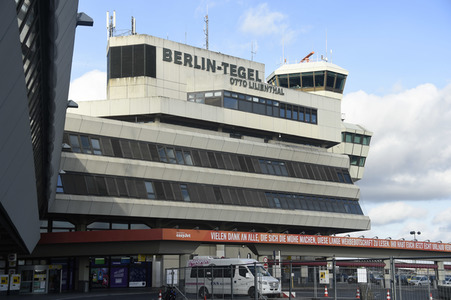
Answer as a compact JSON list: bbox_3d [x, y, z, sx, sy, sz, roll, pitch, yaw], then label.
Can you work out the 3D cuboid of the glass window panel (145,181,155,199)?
[{"bbox_3d":[-7.776,4.042,79.411,1.000,2.150,0.100,8,-31,-43],"label":"glass window panel"}]

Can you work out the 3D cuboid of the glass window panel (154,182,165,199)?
[{"bbox_3d":[-6.376,3.912,74.973,1.017,1.744,0.100,8,-31,-41],"label":"glass window panel"}]

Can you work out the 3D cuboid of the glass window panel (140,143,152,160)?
[{"bbox_3d":[-8.149,0.155,80.055,1.100,2.300,0.100,8,-31,-43],"label":"glass window panel"}]

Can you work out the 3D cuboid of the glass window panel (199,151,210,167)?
[{"bbox_3d":[-2.313,0.936,85.475,1.100,2.200,0.100,8,-31,-43],"label":"glass window panel"}]

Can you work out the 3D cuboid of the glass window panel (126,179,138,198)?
[{"bbox_3d":[-9.341,3.867,77.953,1.100,2.300,0.100,8,-31,-43],"label":"glass window panel"}]

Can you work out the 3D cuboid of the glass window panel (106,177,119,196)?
[{"bbox_3d":[-10.821,3.505,74.050,0.989,1.975,0.100,8,-32,-43],"label":"glass window panel"}]

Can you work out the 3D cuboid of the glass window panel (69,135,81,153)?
[{"bbox_3d":[-15.017,-0.648,77.181,0.971,1.957,0.100,8,-35,-41],"label":"glass window panel"}]

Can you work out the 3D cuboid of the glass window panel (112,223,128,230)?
[{"bbox_3d":[-11.065,8.070,81.844,1.997,0.767,0.100,8,-12,-41],"label":"glass window panel"}]

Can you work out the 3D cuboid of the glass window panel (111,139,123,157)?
[{"bbox_3d":[-10.438,-0.239,74.320,1.017,1.744,0.100,8,-31,-41],"label":"glass window panel"}]

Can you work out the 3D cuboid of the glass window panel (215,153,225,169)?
[{"bbox_3d":[-0.565,1.179,84.961,0.989,1.906,0.100,8,-32,-43],"label":"glass window panel"}]

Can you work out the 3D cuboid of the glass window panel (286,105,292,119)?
[{"bbox_3d":[8.174,-4.915,99.108,1.000,1.679,0.100,8,-12,-41],"label":"glass window panel"}]

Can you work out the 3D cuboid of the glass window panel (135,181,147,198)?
[{"bbox_3d":[-8.876,4.123,81.033,1.001,2.042,0.100,8,-35,-41],"label":"glass window panel"}]

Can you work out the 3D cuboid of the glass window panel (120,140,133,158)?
[{"bbox_3d":[-9.570,-0.048,75.024,1.017,1.744,0.100,8,-31,-41],"label":"glass window panel"}]

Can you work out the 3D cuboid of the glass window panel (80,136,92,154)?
[{"bbox_3d":[-13.176,-0.490,73.250,0.989,1.773,0.100,8,-32,-43],"label":"glass window panel"}]

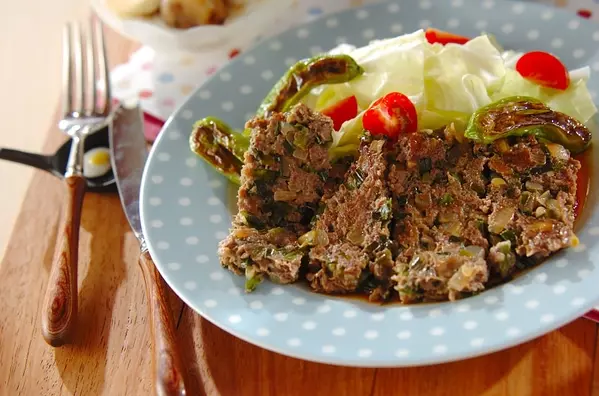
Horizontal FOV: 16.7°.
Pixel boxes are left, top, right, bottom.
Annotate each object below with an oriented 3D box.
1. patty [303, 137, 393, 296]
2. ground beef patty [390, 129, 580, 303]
[{"bbox_3d":[0.021,0.009,0.860,0.037,0.032,0.068,-6,42,6],"label":"patty"},{"bbox_3d":[0.078,0.008,0.850,0.078,0.031,0.068,-6,42,6],"label":"ground beef patty"}]

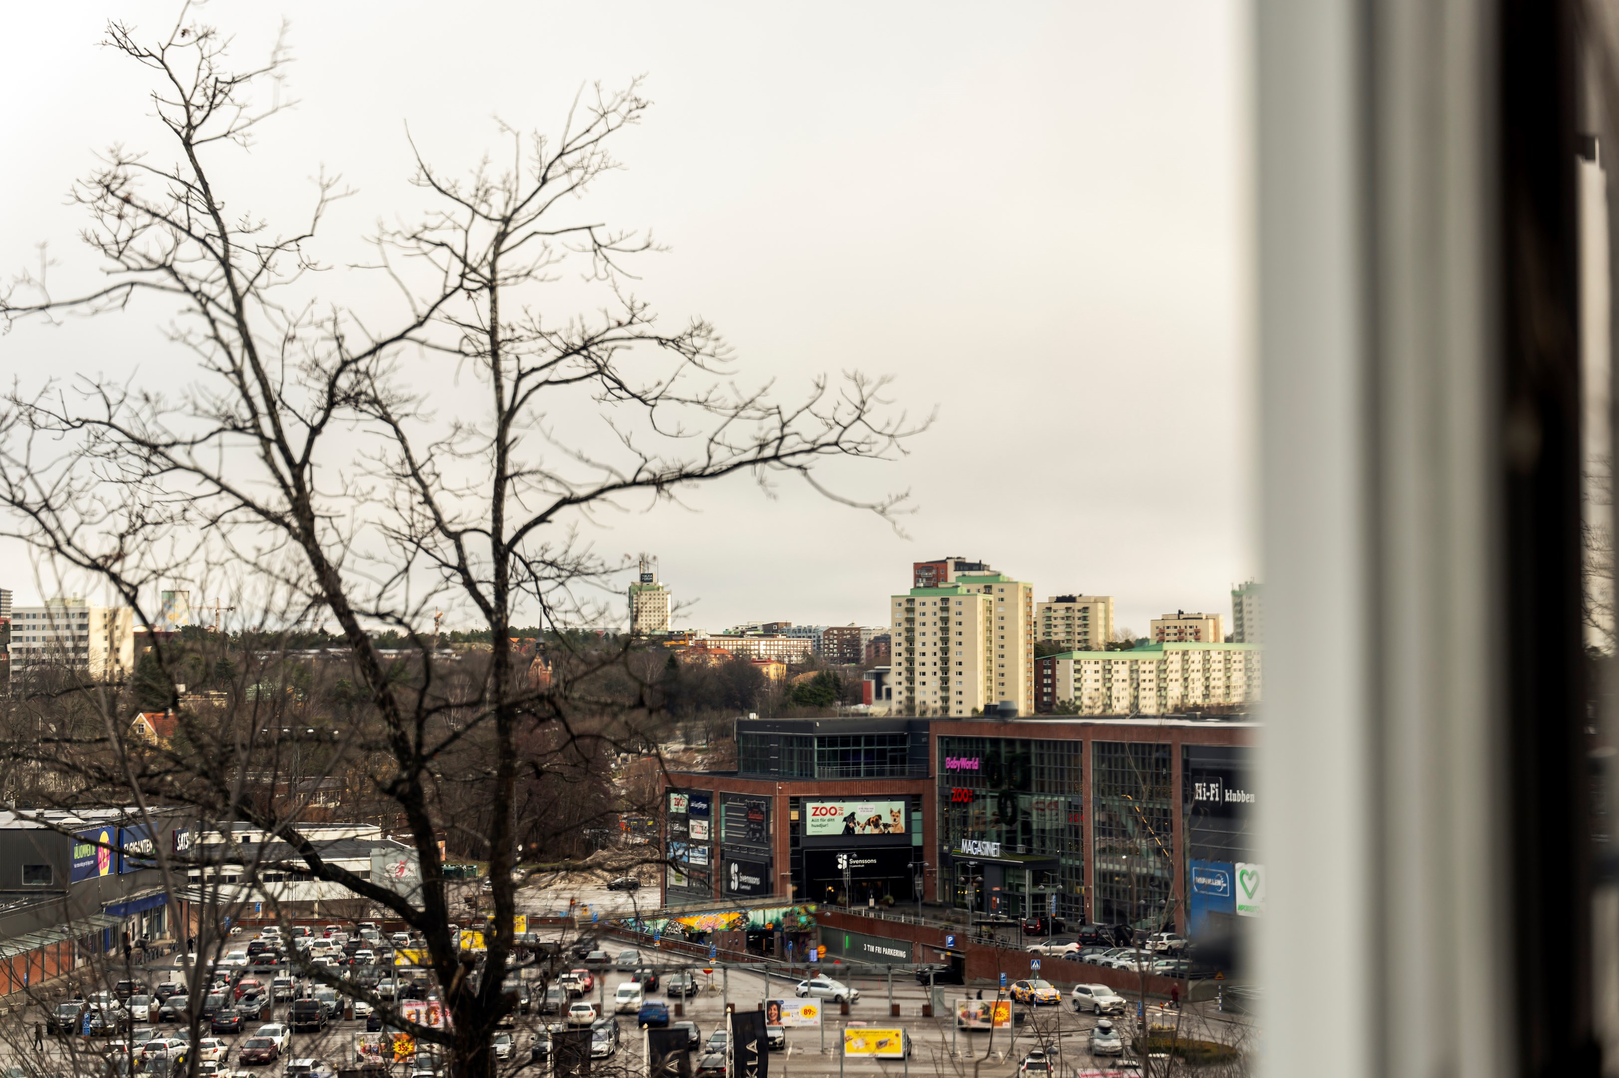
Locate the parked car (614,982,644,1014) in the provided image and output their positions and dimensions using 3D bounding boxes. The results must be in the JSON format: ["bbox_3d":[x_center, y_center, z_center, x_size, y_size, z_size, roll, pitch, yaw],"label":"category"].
[{"bbox_3d":[-13.090,33.530,230.240,1.860,1.850,4.400,0,-2,0],"label":"parked car"}]

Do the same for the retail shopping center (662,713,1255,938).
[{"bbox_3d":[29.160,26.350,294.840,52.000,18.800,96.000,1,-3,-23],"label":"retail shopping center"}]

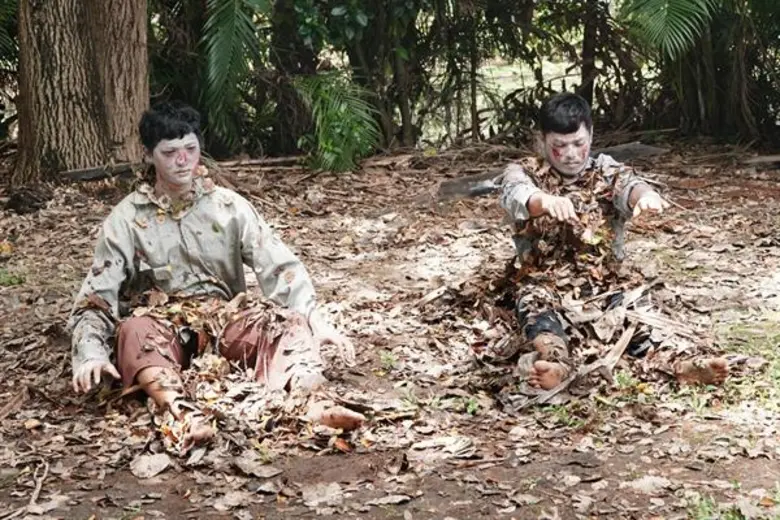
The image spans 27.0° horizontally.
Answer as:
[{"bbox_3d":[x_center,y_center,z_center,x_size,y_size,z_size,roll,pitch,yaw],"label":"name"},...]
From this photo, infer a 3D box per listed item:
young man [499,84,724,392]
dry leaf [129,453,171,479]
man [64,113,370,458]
[{"bbox_3d":[0.650,-0.107,5.240,0.630,0.820,1.000,-2,13,-8],"label":"young man"},{"bbox_3d":[-0.620,0.533,4.204,0.110,0.035,0.115,-2,13,-10],"label":"dry leaf"},{"bbox_3d":[-0.490,-0.004,4.751,0.820,0.840,1.000,-3,13,-12],"label":"man"}]

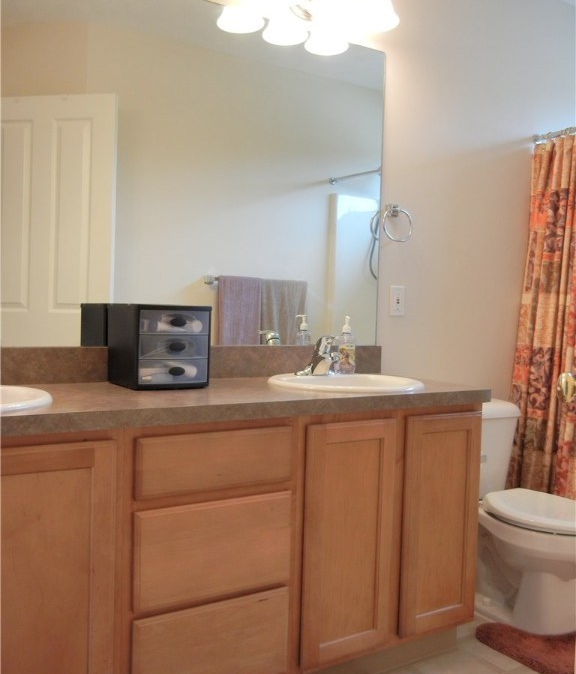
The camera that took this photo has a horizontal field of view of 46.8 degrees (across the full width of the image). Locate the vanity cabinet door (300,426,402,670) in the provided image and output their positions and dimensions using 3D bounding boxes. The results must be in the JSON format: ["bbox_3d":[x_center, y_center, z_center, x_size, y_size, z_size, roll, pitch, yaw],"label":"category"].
[{"bbox_3d":[0.154,0.523,1.724,0.276,0.612,0.024,0,2,-31],"label":"vanity cabinet door"}]

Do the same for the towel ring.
[{"bbox_3d":[0.384,-0.412,2.420,0.134,0.132,0.060,0,2,-31],"label":"towel ring"}]

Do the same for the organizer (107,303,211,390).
[{"bbox_3d":[-0.365,0.024,1.880,0.218,0.224,0.206,0,2,-36],"label":"organizer"}]

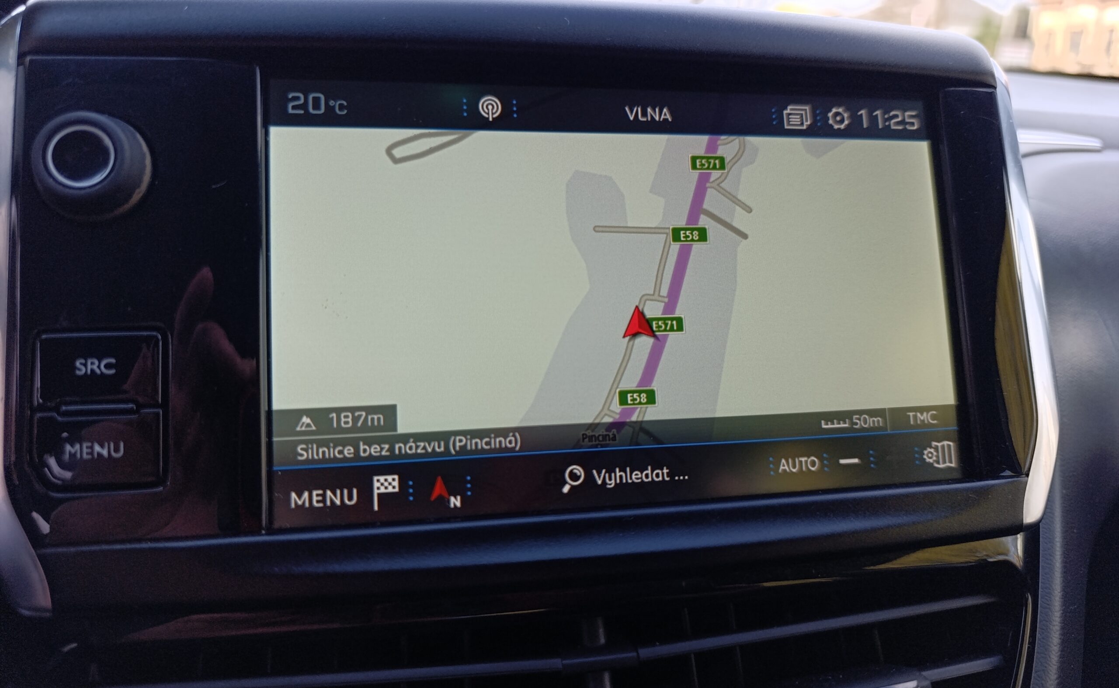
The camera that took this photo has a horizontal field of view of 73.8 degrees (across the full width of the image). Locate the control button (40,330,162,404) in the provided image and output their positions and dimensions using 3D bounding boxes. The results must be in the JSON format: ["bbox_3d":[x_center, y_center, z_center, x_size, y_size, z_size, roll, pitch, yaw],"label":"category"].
[{"bbox_3d":[-0.087,0.005,0.142,0.021,0.013,0.004,-2,-6,-11],"label":"control button"}]

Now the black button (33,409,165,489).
[{"bbox_3d":[-0.086,0.020,0.141,0.022,0.014,0.004,-2,-6,-11],"label":"black button"}]

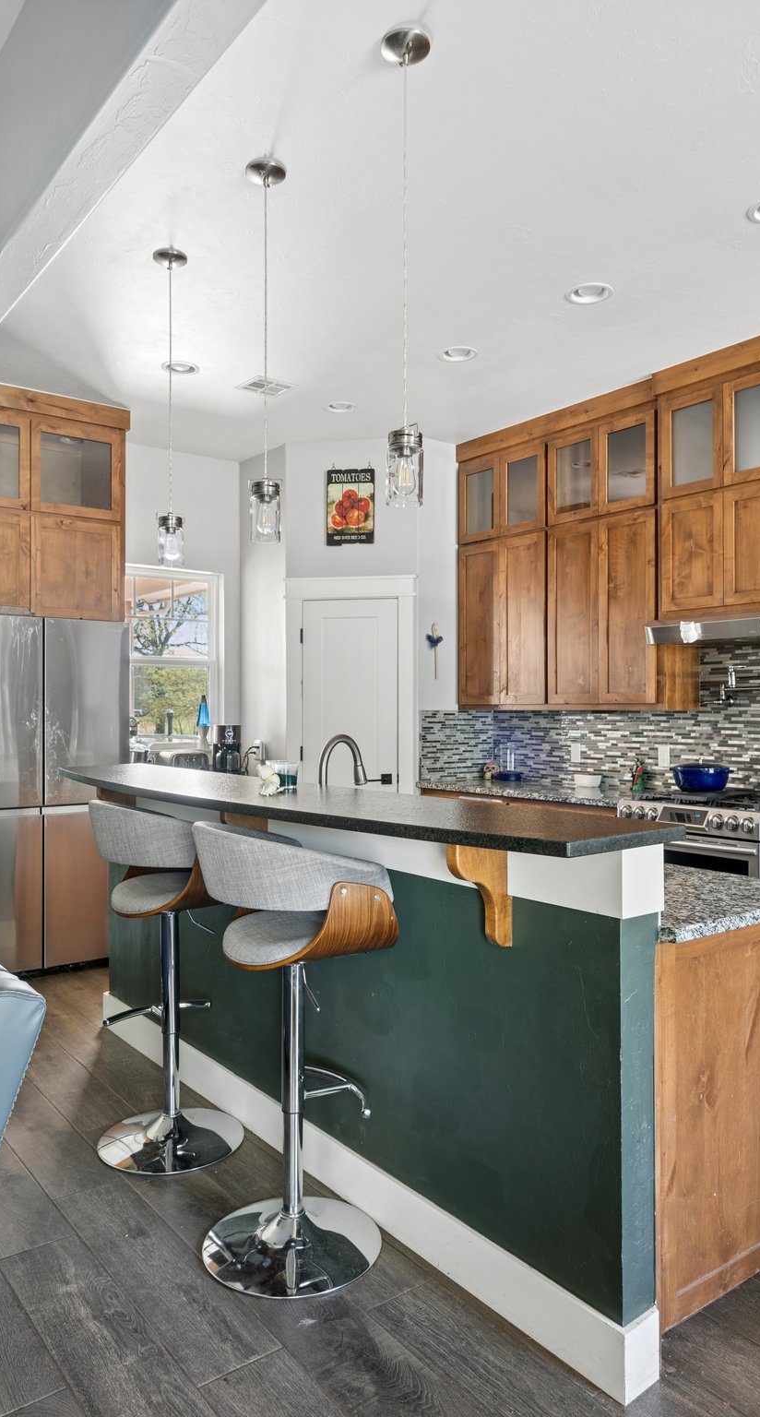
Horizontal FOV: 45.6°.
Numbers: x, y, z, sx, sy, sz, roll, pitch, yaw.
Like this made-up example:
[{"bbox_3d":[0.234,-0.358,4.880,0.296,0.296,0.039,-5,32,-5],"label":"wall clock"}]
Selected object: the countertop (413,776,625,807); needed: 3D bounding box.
[{"bbox_3d":[0.979,0.473,5.289,0.650,0.035,1.515,0,0,-38],"label":"countertop"}]

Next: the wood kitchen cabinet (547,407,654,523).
[{"bbox_3d":[1.335,-1.320,5.084,0.340,0.520,0.775,0,0,-38],"label":"wood kitchen cabinet"}]

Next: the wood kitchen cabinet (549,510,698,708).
[{"bbox_3d":[1.343,-0.526,5.074,0.340,1.058,0.800,0,0,-38],"label":"wood kitchen cabinet"}]

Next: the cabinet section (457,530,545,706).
[{"bbox_3d":[0.846,-0.495,5.551,0.325,1.018,0.741,0,0,-38],"label":"cabinet section"}]

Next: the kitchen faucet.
[{"bbox_3d":[-0.140,0.272,3.207,0.215,0.369,0.060,0,0,-38],"label":"kitchen faucet"}]

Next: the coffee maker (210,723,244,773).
[{"bbox_3d":[-0.986,0.283,5.775,0.178,0.347,0.220,0,0,-27],"label":"coffee maker"}]

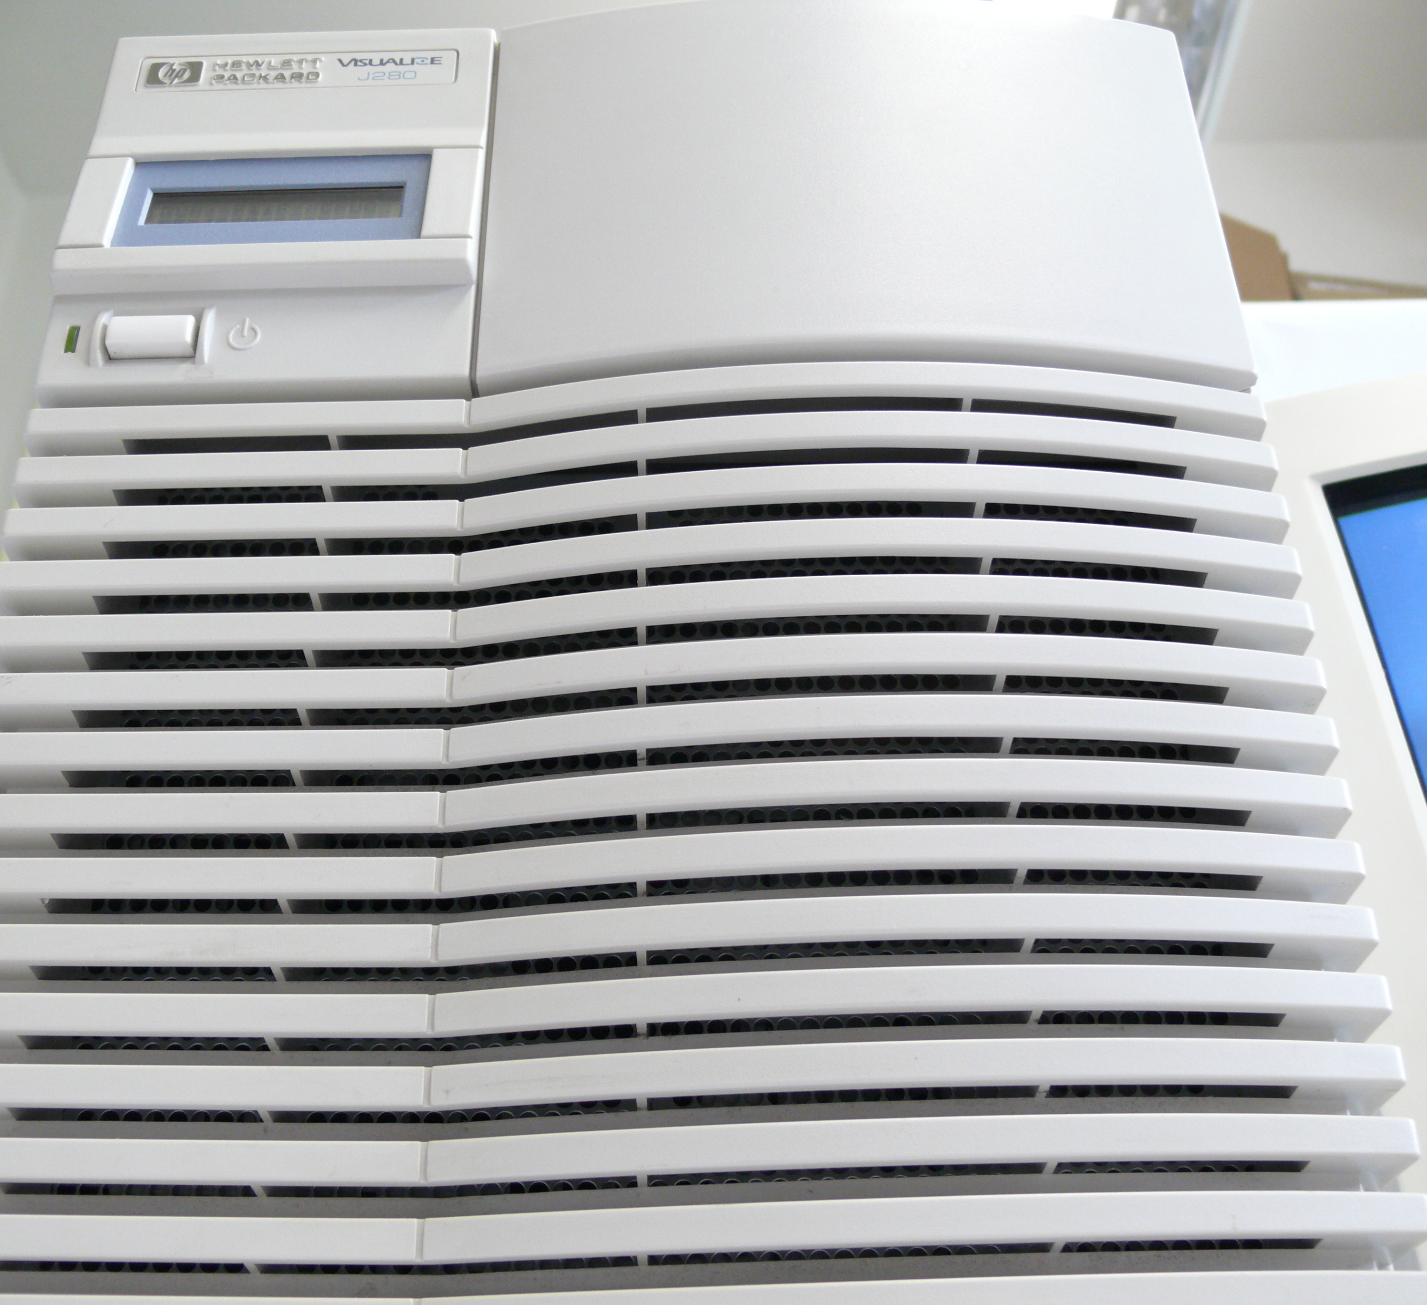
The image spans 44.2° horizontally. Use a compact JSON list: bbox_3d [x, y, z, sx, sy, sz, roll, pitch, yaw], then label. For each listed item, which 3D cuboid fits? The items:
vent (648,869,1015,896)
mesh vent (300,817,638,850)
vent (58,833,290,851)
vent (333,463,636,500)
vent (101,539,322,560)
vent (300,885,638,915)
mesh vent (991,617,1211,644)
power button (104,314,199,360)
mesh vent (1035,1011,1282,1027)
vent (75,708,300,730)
[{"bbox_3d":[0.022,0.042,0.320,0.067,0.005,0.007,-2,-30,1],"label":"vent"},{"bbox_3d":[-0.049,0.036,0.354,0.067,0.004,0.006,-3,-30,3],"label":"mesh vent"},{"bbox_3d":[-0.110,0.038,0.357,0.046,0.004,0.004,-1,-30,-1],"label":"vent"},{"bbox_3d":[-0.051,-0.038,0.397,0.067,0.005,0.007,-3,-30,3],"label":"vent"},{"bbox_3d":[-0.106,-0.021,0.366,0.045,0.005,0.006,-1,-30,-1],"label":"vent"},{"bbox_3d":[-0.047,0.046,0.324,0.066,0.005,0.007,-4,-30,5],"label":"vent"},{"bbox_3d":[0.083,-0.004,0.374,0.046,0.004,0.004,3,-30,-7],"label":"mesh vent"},{"bbox_3d":[-0.133,-0.075,0.417,0.021,0.011,0.005,-1,-30,-1],"label":"power button"},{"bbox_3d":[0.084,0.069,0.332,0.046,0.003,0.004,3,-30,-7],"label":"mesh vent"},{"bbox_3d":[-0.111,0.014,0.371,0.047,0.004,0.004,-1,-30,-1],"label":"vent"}]

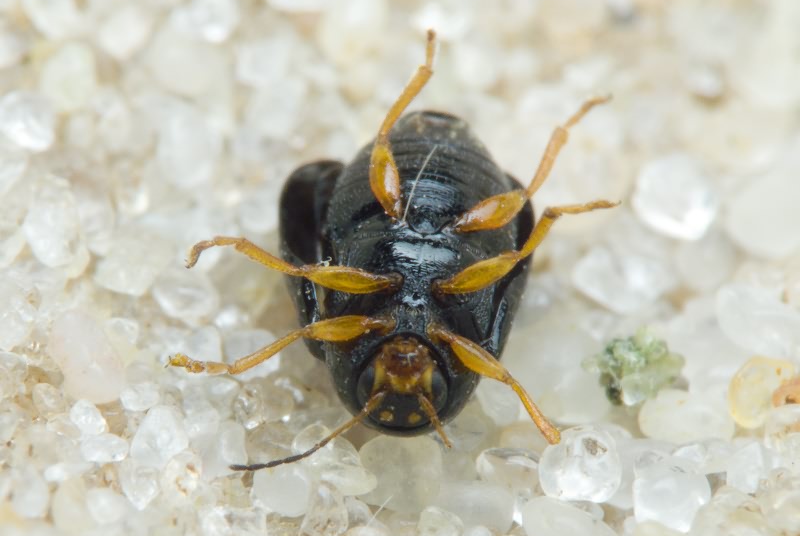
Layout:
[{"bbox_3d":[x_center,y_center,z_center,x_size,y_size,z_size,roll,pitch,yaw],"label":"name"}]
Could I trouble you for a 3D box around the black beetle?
[{"bbox_3d":[0.000,0.000,0.016,0.003,0.002,0.003,4,45,4],"label":"black beetle"}]

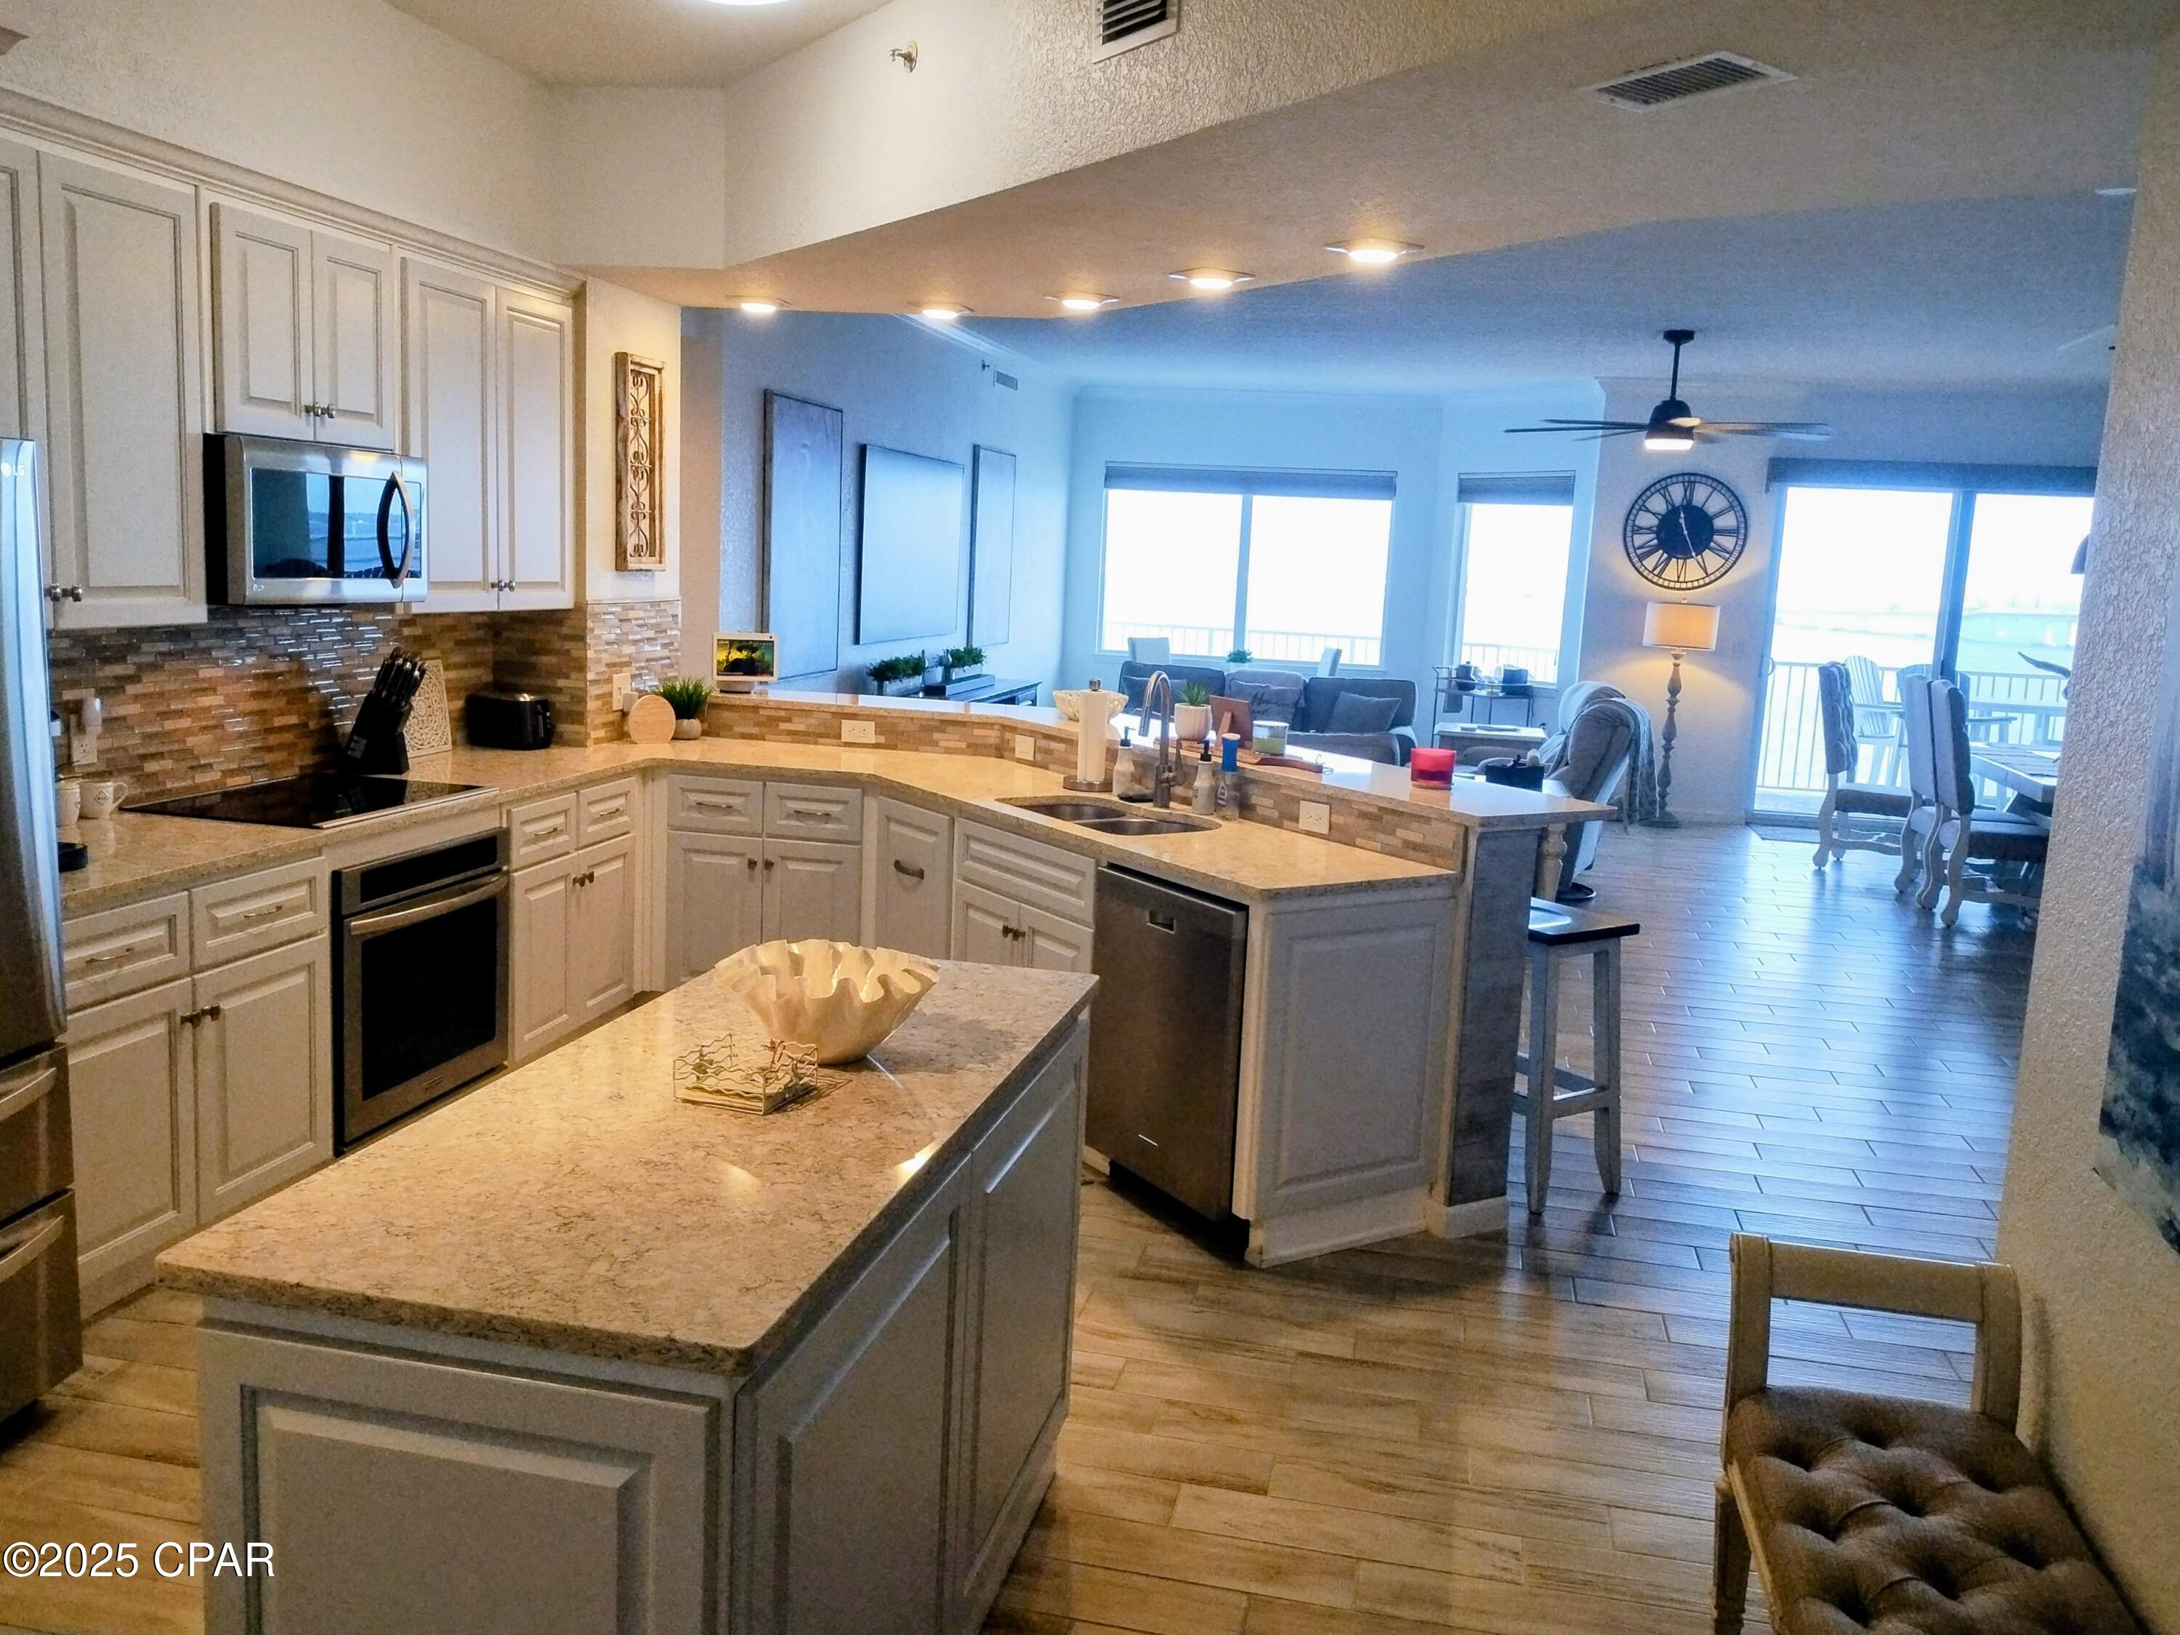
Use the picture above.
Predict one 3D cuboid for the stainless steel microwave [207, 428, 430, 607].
[{"bbox_3d":[-2.173,-0.781,4.183,0.410,0.405,0.757,4,9,13],"label":"stainless steel microwave"}]

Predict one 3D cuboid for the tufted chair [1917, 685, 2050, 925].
[{"bbox_3d":[4.681,-0.066,7.968,0.640,1.222,0.504,4,9,13],"label":"tufted chair"}]

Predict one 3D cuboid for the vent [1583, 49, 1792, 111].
[{"bbox_3d":[1.077,-1.330,2.856,0.210,0.020,0.315,-3,11,-31],"label":"vent"}]

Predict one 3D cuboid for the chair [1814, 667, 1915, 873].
[{"bbox_3d":[4.794,-0.283,9.405,0.640,1.232,0.504,8,11,34],"label":"chair"}]

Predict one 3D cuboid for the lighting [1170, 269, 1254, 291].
[{"bbox_3d":[0.386,-1.688,4.971,0.260,0.040,0.260,5,9,13],"label":"lighting"}]

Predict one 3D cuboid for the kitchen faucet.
[{"bbox_3d":[0.207,-0.231,4.813,0.090,0.416,0.230,7,10,27],"label":"kitchen faucet"}]

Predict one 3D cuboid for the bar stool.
[{"bbox_3d":[1.221,0.639,4.375,0.350,0.755,0.450,-3,11,-31],"label":"bar stool"}]

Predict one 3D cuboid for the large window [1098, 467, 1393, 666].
[{"bbox_3d":[1.204,-1.970,12.363,2.279,1.526,0.116,4,9,13],"label":"large window"}]

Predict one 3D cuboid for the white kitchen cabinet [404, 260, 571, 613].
[{"bbox_3d":[-2.092,-1.208,5.172,0.340,1.050,0.900,5,9,13],"label":"white kitchen cabinet"}]

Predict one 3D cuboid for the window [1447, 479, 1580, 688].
[{"bbox_3d":[3.177,-1.802,11.904,0.120,1.580,1.180,-3,11,-31],"label":"window"}]

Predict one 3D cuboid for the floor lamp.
[{"bbox_3d":[4.092,-0.727,11.020,0.504,1.552,0.504,4,9,13],"label":"floor lamp"}]

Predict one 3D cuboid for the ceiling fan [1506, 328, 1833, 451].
[{"bbox_3d":[3.065,-2.250,8.306,1.579,0.602,1.579,7,10,29],"label":"ceiling fan"}]

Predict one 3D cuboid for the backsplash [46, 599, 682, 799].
[{"bbox_3d":[-2.100,-0.386,4.821,0.340,0.545,2.950,4,9,13],"label":"backsplash"}]

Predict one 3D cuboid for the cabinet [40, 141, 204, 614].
[{"bbox_3d":[-2.434,-0.995,3.763,0.340,1.050,0.460,5,9,13],"label":"cabinet"}]

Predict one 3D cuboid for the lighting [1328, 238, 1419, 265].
[{"bbox_3d":[0.728,-1.438,4.051,0.185,0.040,0.185,-3,10,-32],"label":"lighting"}]

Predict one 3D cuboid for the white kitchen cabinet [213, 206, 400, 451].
[{"bbox_3d":[-2.189,-1.269,4.149,0.330,0.550,0.710,4,9,13],"label":"white kitchen cabinet"}]

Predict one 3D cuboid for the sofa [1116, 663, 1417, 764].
[{"bbox_3d":[1.152,-0.534,11.009,2.150,0.940,0.960,5,10,17],"label":"sofa"}]

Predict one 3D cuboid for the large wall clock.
[{"bbox_3d":[4.126,-1.987,10.898,0.791,0.791,0.049,4,9,13],"label":"large wall clock"}]

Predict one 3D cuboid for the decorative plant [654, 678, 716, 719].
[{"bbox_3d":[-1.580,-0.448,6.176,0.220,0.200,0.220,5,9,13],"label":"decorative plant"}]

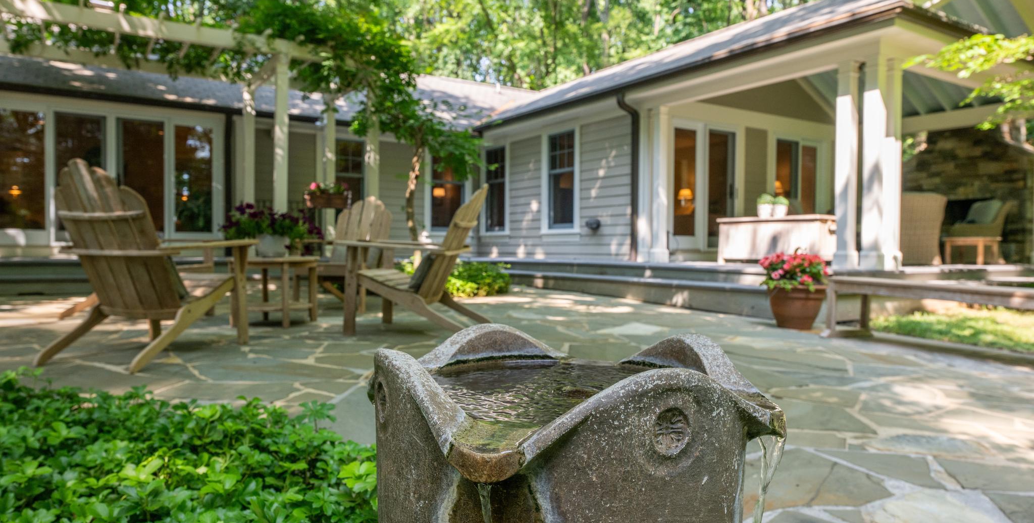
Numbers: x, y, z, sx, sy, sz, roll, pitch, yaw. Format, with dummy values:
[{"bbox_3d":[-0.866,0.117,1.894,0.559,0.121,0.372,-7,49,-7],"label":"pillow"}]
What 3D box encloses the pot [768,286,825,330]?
[{"bbox_3d":[2.111,0.346,5.205,0.420,0.315,0.420,0,1,0],"label":"pot"}]

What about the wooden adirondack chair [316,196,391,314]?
[{"bbox_3d":[-1.482,-0.098,6.117,0.710,0.998,0.943,1,1,13],"label":"wooden adirondack chair"}]

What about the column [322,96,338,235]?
[{"bbox_3d":[-3.113,-1.446,11.475,0.150,2.783,0.150,0,1,-33],"label":"column"}]

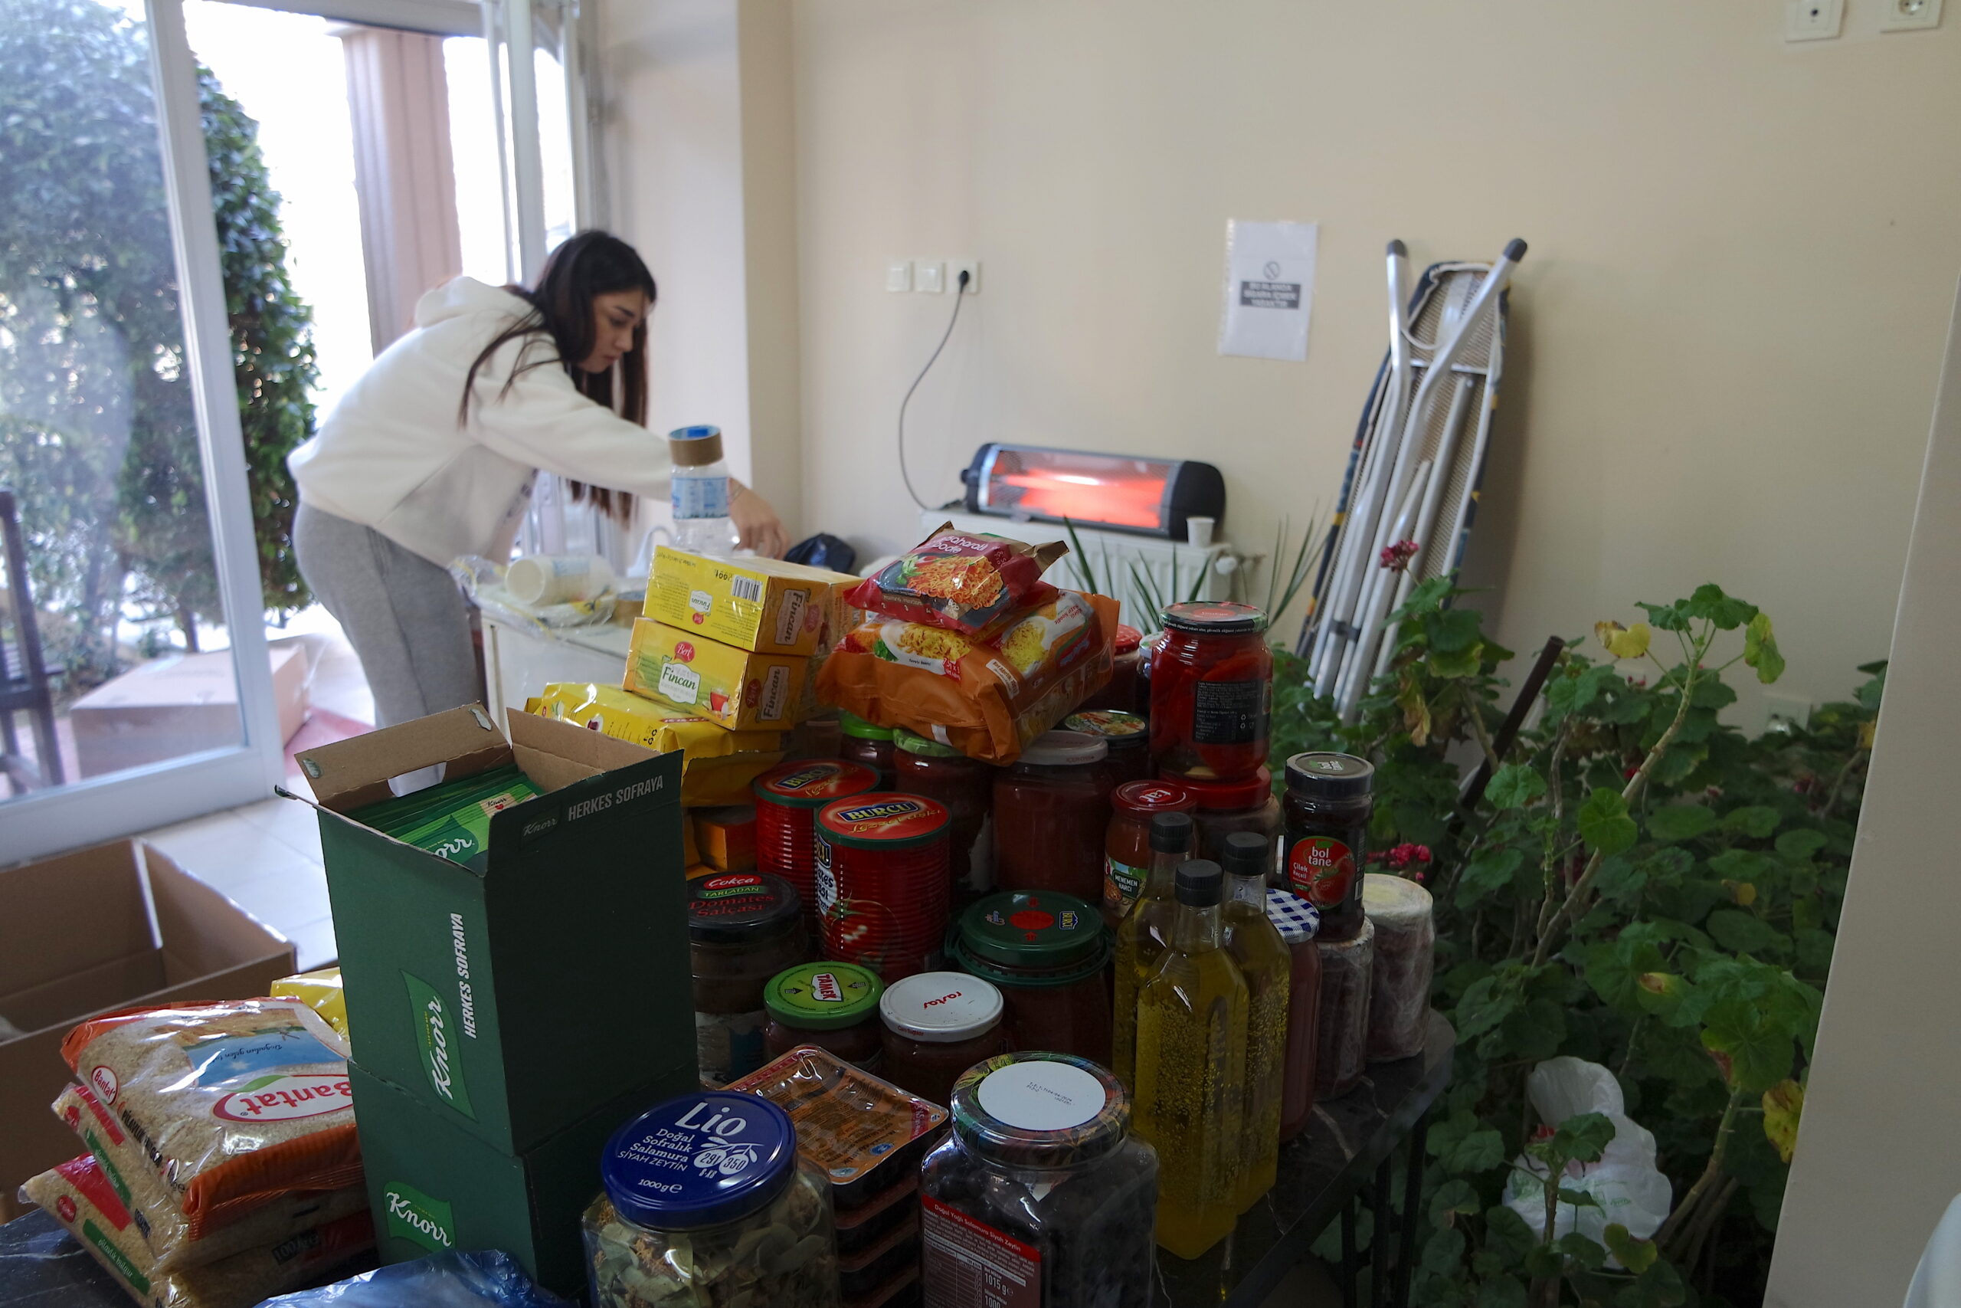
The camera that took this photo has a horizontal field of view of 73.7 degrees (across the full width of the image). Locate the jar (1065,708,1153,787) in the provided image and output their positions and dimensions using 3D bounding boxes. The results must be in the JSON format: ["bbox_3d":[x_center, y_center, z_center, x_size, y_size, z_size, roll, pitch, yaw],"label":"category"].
[{"bbox_3d":[0.136,0.165,1.423,0.100,0.186,0.100,1,14,0],"label":"jar"}]

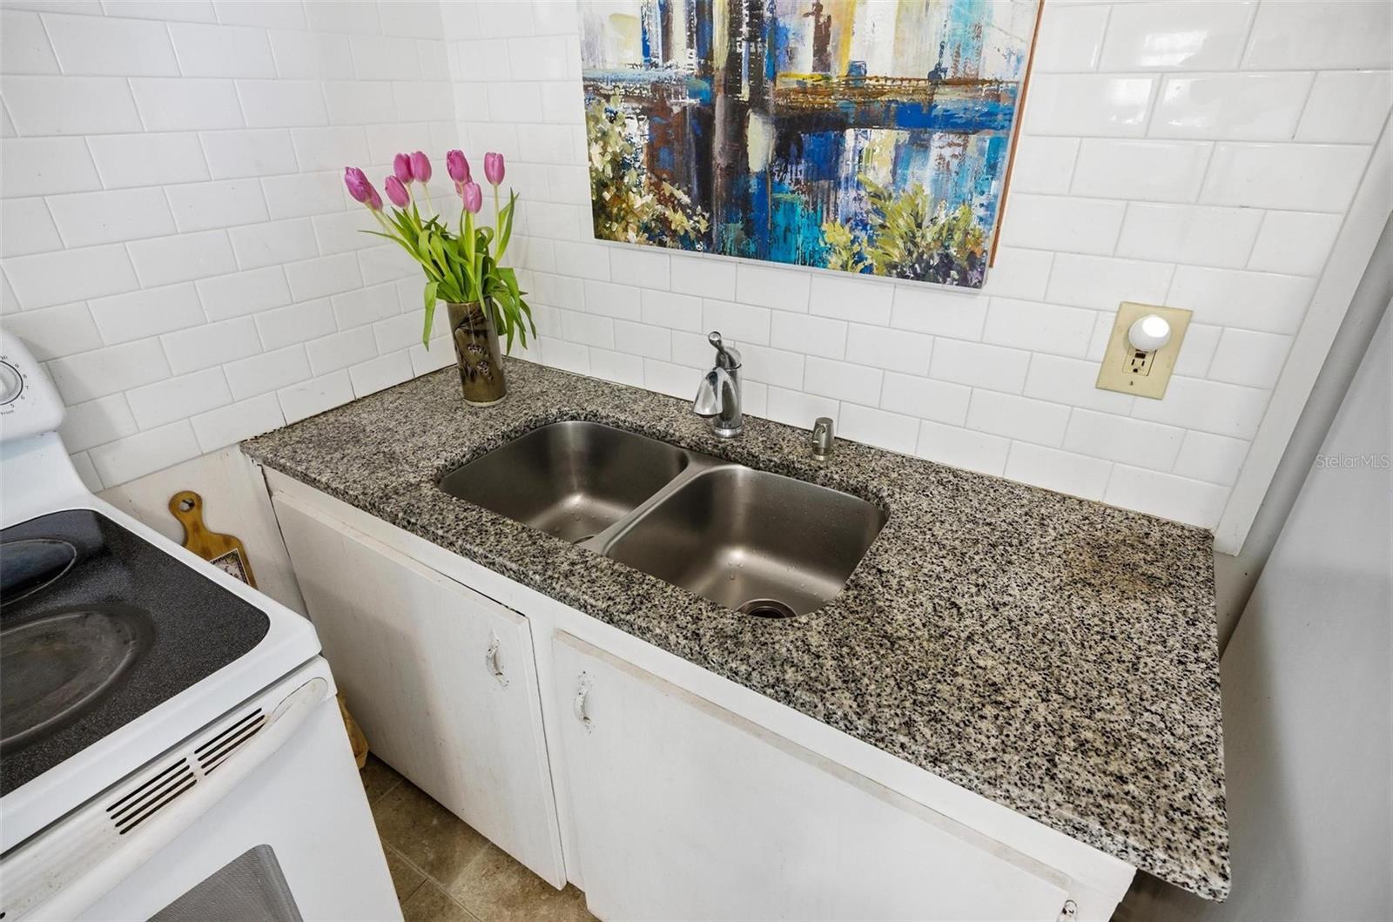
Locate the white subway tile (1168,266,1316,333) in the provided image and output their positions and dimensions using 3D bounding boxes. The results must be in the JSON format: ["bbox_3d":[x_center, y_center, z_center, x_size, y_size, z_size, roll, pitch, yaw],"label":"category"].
[{"bbox_3d":[0.736,-0.222,0.949,0.152,0.076,0.009,16,32,28],"label":"white subway tile"}]

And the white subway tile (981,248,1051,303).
[{"bbox_3d":[0.473,-0.298,1.093,0.152,0.075,0.010,16,32,28],"label":"white subway tile"}]

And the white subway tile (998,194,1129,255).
[{"bbox_3d":[0.536,-0.346,1.016,0.152,0.076,0.010,16,32,28],"label":"white subway tile"}]

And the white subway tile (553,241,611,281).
[{"bbox_3d":[-0.246,-0.440,1.524,0.152,0.075,0.010,16,32,28],"label":"white subway tile"}]

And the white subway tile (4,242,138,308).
[{"bbox_3d":[-0.951,-0.286,1.062,0.008,0.075,0.151,16,32,28],"label":"white subway tile"}]

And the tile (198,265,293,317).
[{"bbox_3d":[-0.827,-0.308,1.275,0.009,0.076,0.153,16,32,28],"label":"tile"}]

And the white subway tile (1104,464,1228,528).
[{"bbox_3d":[0.729,0.050,1.082,0.151,0.072,0.008,16,32,28],"label":"white subway tile"}]

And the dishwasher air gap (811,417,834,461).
[{"bbox_3d":[0.233,-0.042,1.272,0.041,0.068,0.041,0,28,0],"label":"dishwasher air gap"}]

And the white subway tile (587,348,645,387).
[{"bbox_3d":[-0.181,-0.218,1.597,0.153,0.072,0.009,16,32,28],"label":"white subway tile"}]

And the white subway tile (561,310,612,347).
[{"bbox_3d":[-0.246,-0.304,1.599,0.153,0.075,0.009,16,32,28],"label":"white subway tile"}]

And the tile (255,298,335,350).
[{"bbox_3d":[-0.781,-0.268,1.359,0.010,0.075,0.152,16,32,28],"label":"tile"}]

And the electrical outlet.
[{"bbox_3d":[0.652,-0.159,1.016,0.088,0.134,0.014,16,32,28],"label":"electrical outlet"}]

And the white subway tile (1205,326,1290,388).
[{"bbox_3d":[0.768,-0.144,0.966,0.078,0.075,0.010,16,32,28],"label":"white subway tile"}]

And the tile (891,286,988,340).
[{"bbox_3d":[0.406,-0.250,1.169,0.152,0.076,0.009,16,32,28],"label":"tile"}]

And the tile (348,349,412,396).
[{"bbox_3d":[-0.704,-0.196,1.559,0.010,0.075,0.153,16,32,28],"label":"tile"}]

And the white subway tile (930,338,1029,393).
[{"bbox_3d":[0.474,-0.161,1.166,0.153,0.076,0.009,16,32,28],"label":"white subway tile"}]

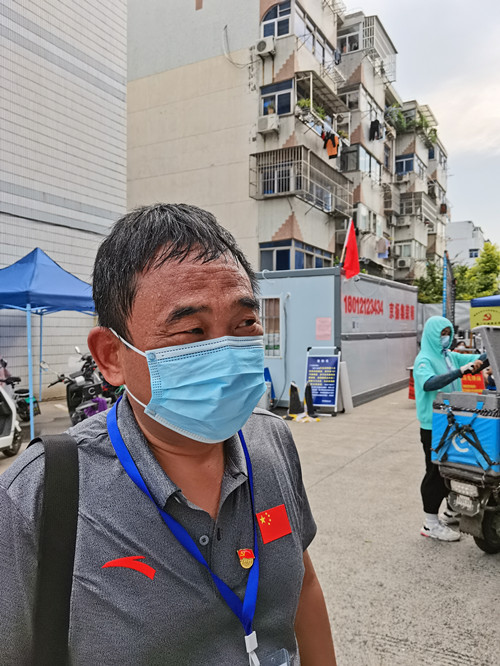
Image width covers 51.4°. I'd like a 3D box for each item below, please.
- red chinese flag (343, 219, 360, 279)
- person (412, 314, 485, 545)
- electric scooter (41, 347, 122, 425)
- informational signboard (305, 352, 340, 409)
[{"bbox_3d":[1.905,-1.585,9.750,0.360,1.120,0.180,0,0,18],"label":"red chinese flag"},{"bbox_3d":[1.515,0.710,3.980,0.560,1.670,0.500,1,1,37],"label":"person"},{"bbox_3d":[-1.640,0.915,5.600,1.720,1.180,0.700,1,1,44],"label":"electric scooter"},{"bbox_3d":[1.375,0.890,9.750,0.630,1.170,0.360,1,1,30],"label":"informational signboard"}]

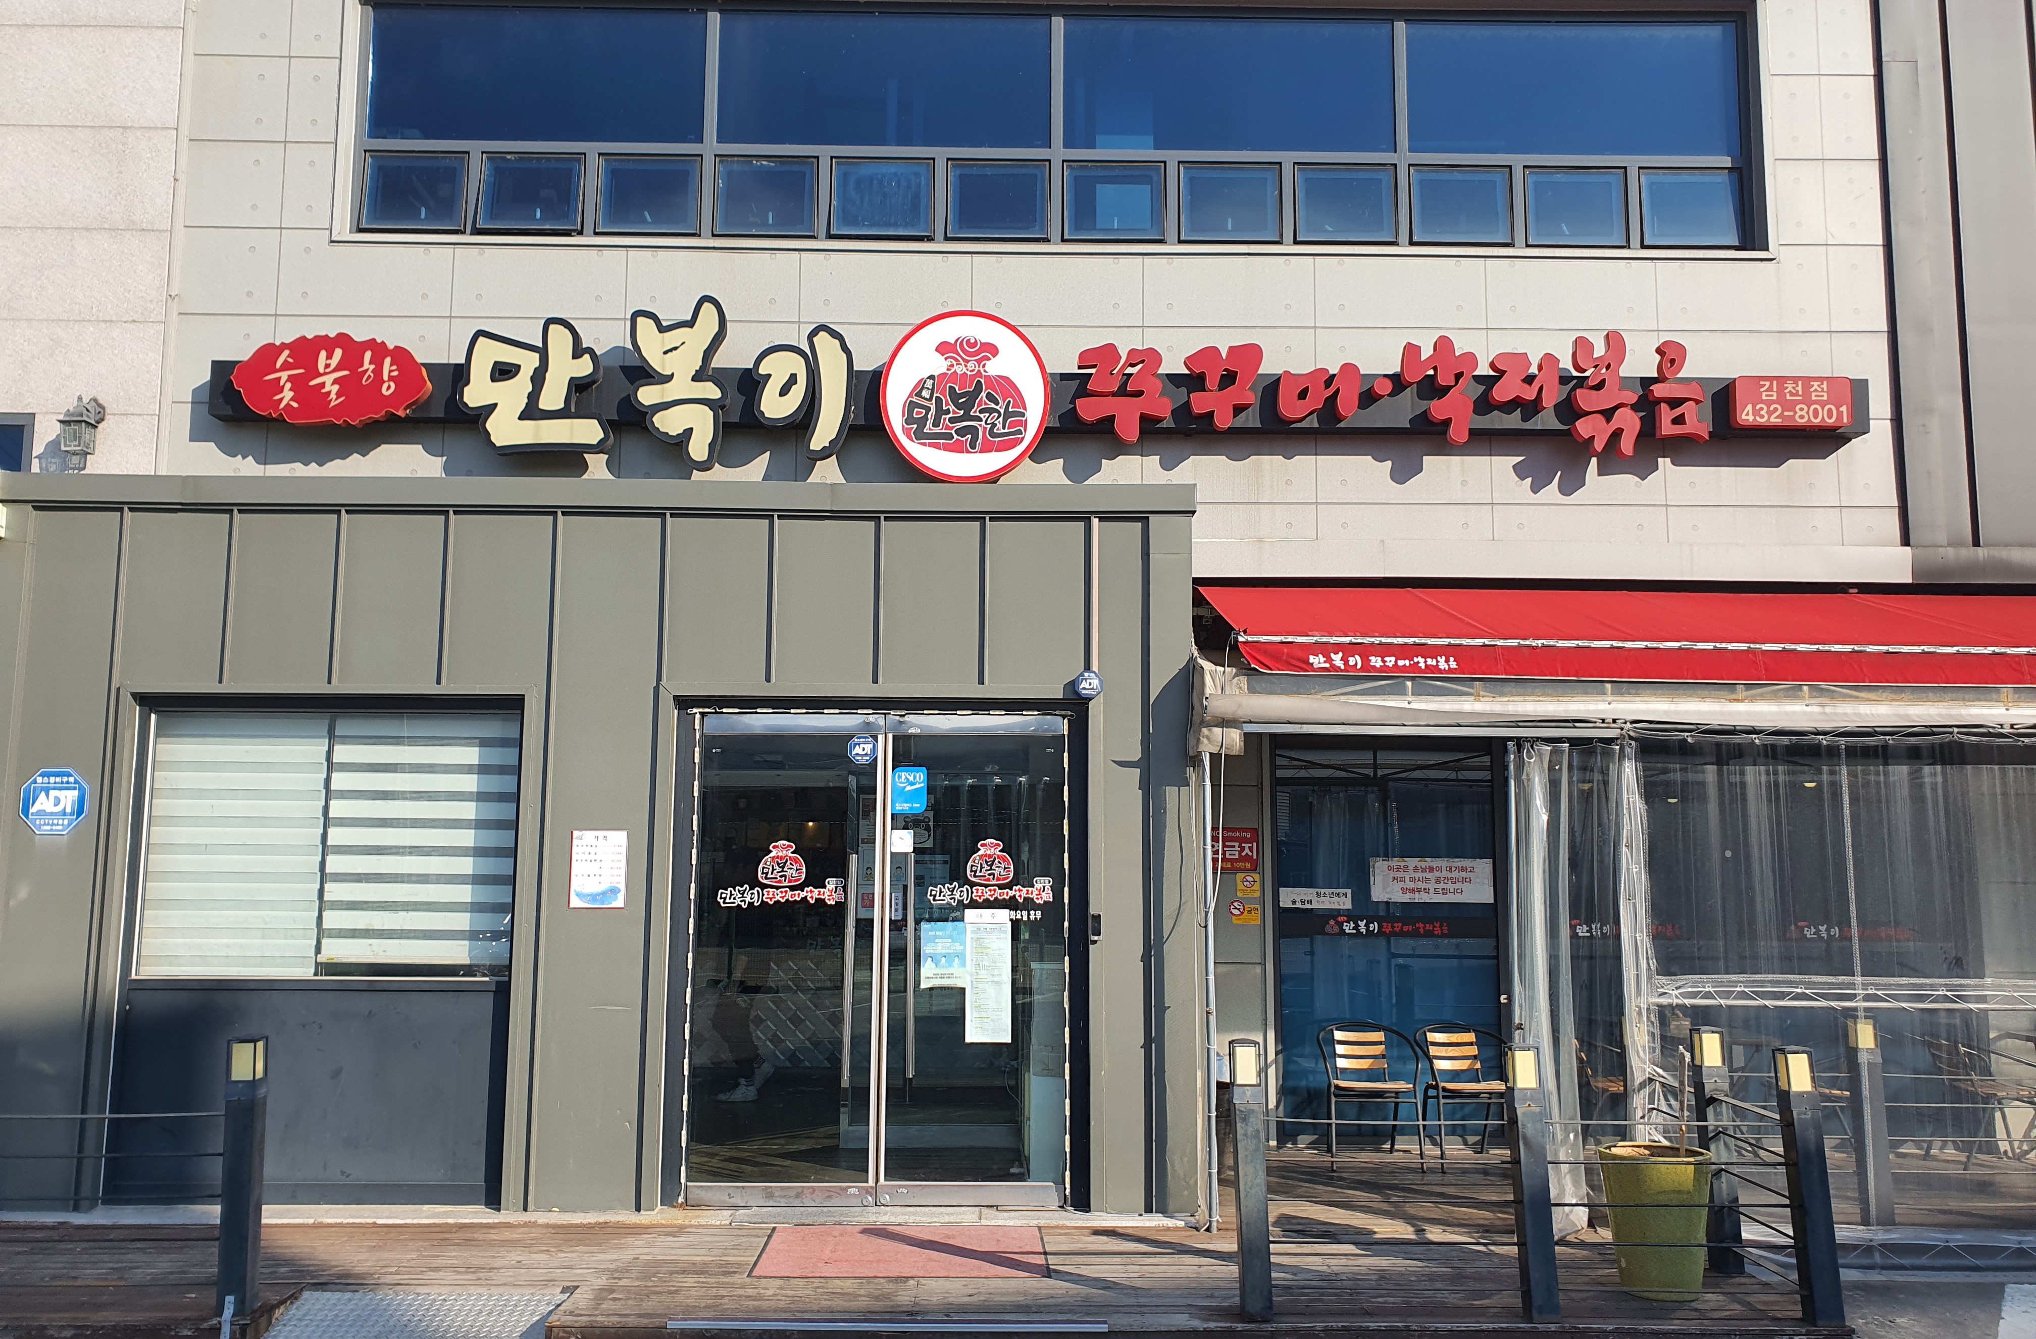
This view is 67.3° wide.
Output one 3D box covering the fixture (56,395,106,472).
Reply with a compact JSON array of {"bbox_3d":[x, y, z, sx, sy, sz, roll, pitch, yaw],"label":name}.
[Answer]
[{"bbox_3d":[-5.198,-1.293,8.487,0.180,0.455,0.240,1,-7,-1],"label":"fixture"}]

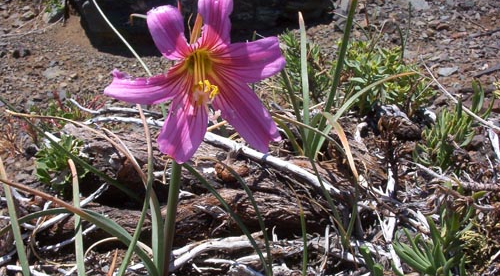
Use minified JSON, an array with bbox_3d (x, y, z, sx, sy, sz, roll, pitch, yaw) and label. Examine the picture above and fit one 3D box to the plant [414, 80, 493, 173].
[{"bbox_3d":[0.223,-0.013,0.620,0.084,0.084,0.078,0,27,0],"label":"plant"}]

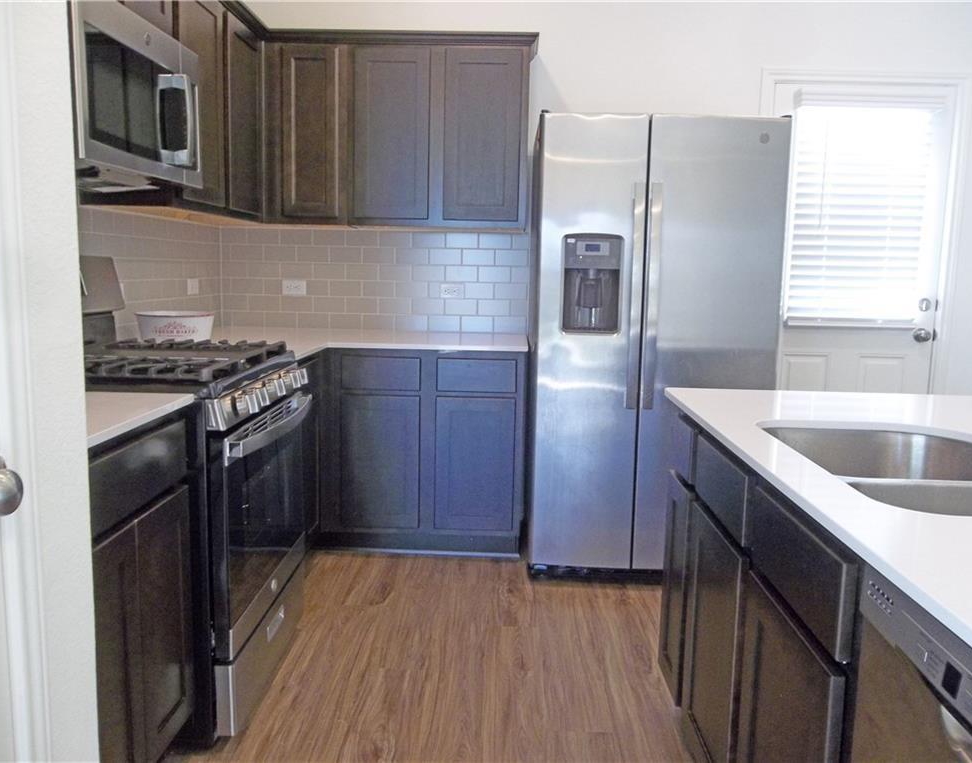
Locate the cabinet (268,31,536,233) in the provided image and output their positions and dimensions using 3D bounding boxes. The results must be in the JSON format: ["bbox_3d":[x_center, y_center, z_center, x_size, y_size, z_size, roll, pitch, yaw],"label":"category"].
[{"bbox_3d":[-0.371,-1.061,3.476,1.167,0.790,0.345,1,8,1],"label":"cabinet"}]

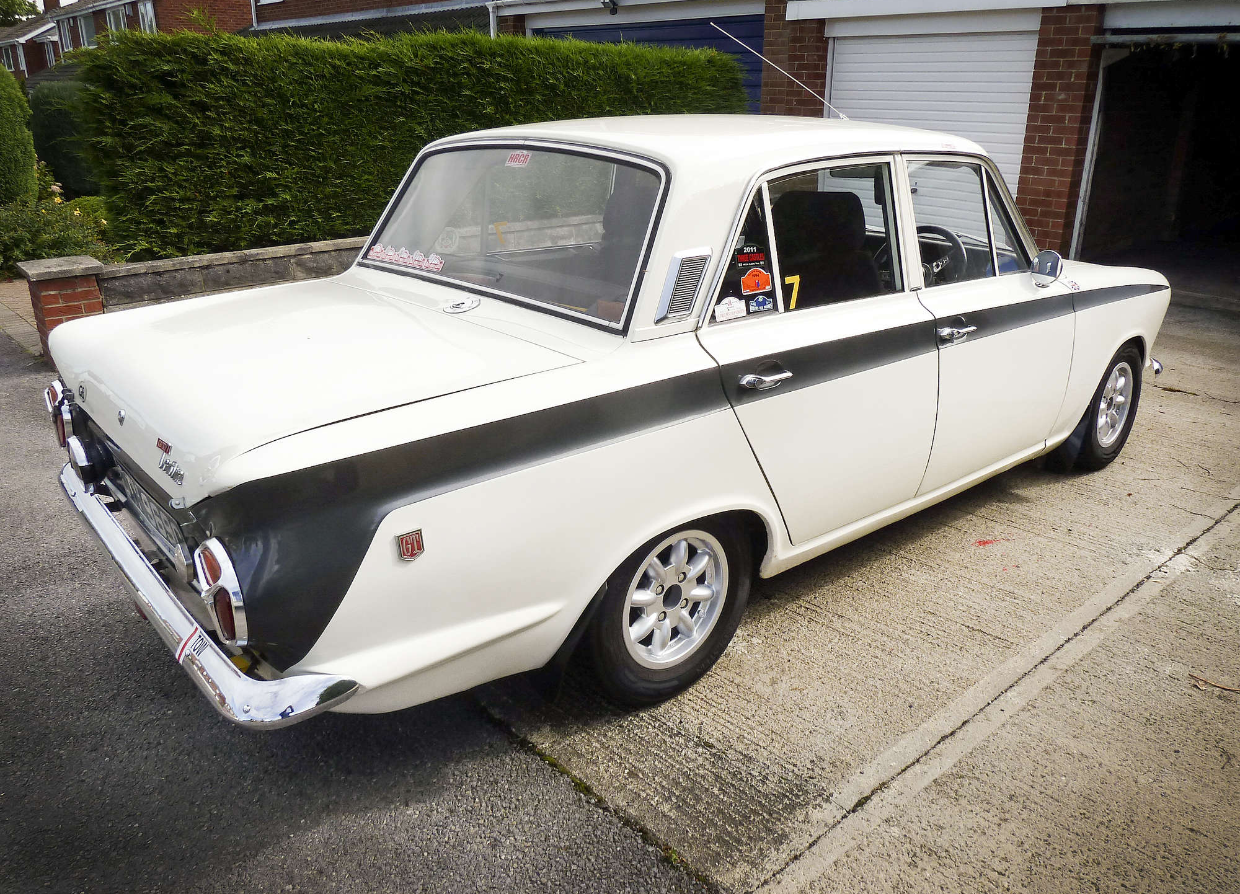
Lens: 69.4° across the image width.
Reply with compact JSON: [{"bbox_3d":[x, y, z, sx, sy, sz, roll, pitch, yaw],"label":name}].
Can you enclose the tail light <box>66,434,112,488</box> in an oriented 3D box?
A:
[{"bbox_3d":[-1.252,0.025,2.137,0.085,0.120,0.120,-16,26,-39],"label":"tail light"}]

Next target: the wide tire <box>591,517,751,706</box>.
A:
[{"bbox_3d":[0.090,0.349,2.237,0.581,0.581,0.182,-16,25,-38],"label":"wide tire"}]

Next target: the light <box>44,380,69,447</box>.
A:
[{"bbox_3d":[-1.538,-0.087,2.455,0.061,0.192,0.187,-16,25,-38],"label":"light"}]

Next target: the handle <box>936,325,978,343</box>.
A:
[{"bbox_3d":[0.970,-0.325,2.576,0.197,0.036,0.049,-16,25,-38],"label":"handle"}]

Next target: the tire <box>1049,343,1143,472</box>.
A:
[{"bbox_3d":[2.004,-0.197,3.774,0.581,0.581,0.182,-17,25,-40],"label":"tire"}]

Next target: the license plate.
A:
[{"bbox_3d":[-1.065,0.149,2.026,0.020,0.116,0.525,-16,25,-38],"label":"license plate"}]

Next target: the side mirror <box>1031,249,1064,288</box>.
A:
[{"bbox_3d":[1.361,-0.564,2.839,0.061,0.126,0.109,-13,23,-33],"label":"side mirror"}]

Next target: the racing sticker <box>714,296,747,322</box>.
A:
[{"bbox_3d":[0.256,-0.320,2.062,0.103,0.051,0.003,-16,10,-38],"label":"racing sticker"}]

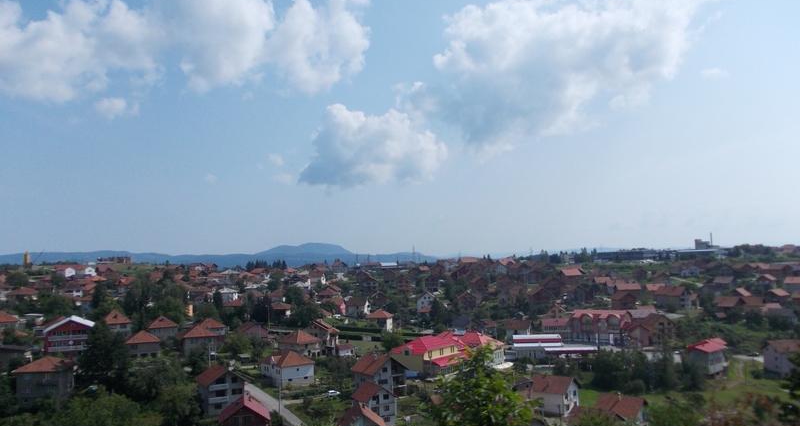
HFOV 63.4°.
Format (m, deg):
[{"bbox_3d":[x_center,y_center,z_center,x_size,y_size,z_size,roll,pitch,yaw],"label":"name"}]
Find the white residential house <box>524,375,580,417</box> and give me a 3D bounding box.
[{"bbox_3d":[39.200,45.710,165.070,10.600,8.400,10.200,-3,-5,38],"label":"white residential house"}]

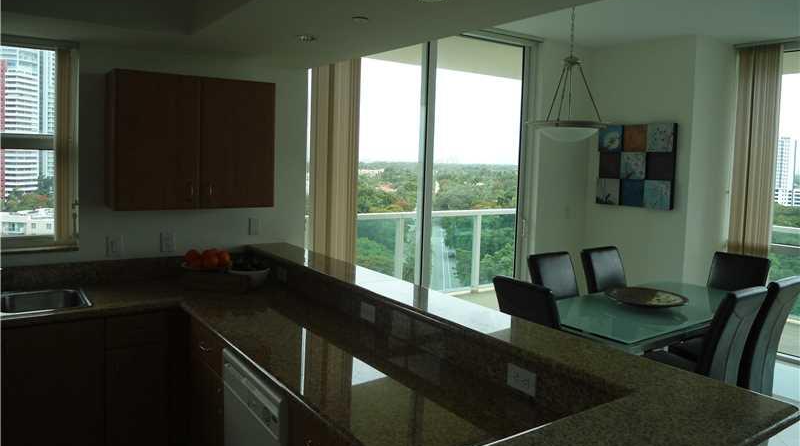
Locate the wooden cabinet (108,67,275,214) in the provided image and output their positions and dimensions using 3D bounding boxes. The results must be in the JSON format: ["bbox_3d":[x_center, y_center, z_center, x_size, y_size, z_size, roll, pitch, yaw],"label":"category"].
[{"bbox_3d":[-1.235,-0.473,3.572,0.900,0.750,0.330,-3,8,-34],"label":"wooden cabinet"}]

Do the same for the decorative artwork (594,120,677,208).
[{"bbox_3d":[2.066,-0.512,5.356,0.040,0.740,0.780,-3,8,-34],"label":"decorative artwork"}]

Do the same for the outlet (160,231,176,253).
[{"bbox_3d":[-1.432,0.127,3.701,0.080,0.120,0.012,-3,8,-34],"label":"outlet"}]

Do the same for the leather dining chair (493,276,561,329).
[{"bbox_3d":[0.895,0.829,3.542,0.580,1.000,0.440,-3,8,-34],"label":"leather dining chair"}]

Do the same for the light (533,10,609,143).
[{"bbox_3d":[0.996,-0.911,3.508,0.470,0.860,0.470,-3,8,-34],"label":"light"}]

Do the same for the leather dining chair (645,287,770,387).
[{"bbox_3d":[1.781,0.842,3.622,0.440,1.000,0.580,-3,8,-34],"label":"leather dining chair"}]

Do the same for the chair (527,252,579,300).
[{"bbox_3d":[1.248,0.764,4.218,0.440,1.000,0.580,-3,8,-34],"label":"chair"}]

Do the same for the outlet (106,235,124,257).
[{"bbox_3d":[-1.672,0.139,3.537,0.085,0.120,0.012,-3,8,-34],"label":"outlet"}]

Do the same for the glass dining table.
[{"bbox_3d":[1.677,0.921,4.027,1.830,0.750,0.880,-3,8,-34],"label":"glass dining table"}]

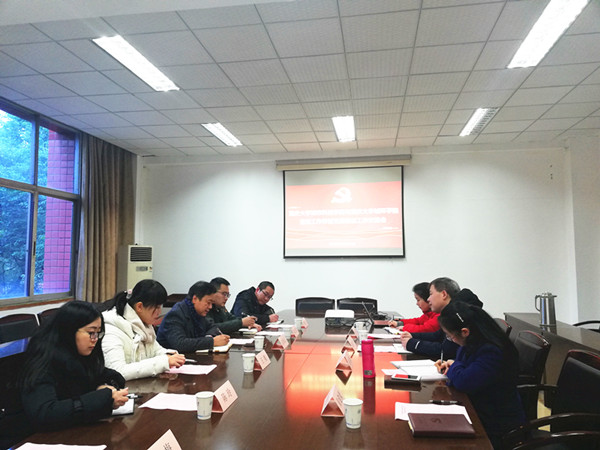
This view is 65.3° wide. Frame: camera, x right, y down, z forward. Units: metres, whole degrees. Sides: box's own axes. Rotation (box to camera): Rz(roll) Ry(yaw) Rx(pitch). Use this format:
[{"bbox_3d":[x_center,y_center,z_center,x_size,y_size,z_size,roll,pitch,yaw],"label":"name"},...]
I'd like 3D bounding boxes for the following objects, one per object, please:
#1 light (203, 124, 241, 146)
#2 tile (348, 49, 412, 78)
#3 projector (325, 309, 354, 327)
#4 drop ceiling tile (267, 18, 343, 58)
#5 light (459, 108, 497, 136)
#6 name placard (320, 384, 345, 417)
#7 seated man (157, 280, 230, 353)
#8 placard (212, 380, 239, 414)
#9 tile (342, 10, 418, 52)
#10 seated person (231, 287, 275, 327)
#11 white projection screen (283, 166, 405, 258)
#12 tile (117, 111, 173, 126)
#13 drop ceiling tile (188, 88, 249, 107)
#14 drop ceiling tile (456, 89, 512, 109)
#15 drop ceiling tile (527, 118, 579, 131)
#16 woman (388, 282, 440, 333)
[{"bbox_3d":[-1.122,-1.338,6.856,0.300,0.080,1.200,-1,-5,9],"label":"light"},{"bbox_3d":[0.752,-1.532,4.444,0.600,0.020,0.600,-1,-5,9],"label":"tile"},{"bbox_3d":[0.408,0.934,4.660,0.290,0.120,0.250,-1,-5,9],"label":"projector"},{"bbox_3d":[0.058,-1.569,3.939,0.600,0.020,0.612,-1,-4,9],"label":"drop ceiling tile"},{"bbox_3d":[2.415,-1.405,6.295,0.300,0.080,1.200,-1,-5,9],"label":"light"},{"bbox_3d":[0.142,0.715,1.927,0.092,0.080,0.200,-1,-4,7],"label":"name placard"},{"bbox_3d":[-0.794,1.058,3.398,0.720,1.220,0.530,-2,-5,16],"label":"seated man"},{"bbox_3d":[-0.337,0.749,2.042,0.081,0.068,0.215,-1,-5,9],"label":"placard"},{"bbox_3d":[0.656,-1.581,3.845,0.600,0.020,0.600,-1,-5,9],"label":"tile"},{"bbox_3d":[-0.544,1.218,5.106,0.680,1.160,0.520,-3,-5,33],"label":"seated person"},{"bbox_3d":[0.702,-0.191,7.658,1.980,1.500,0.040,-1,-4,9],"label":"white projection screen"},{"bbox_3d":[-2.001,-1.373,6.085,0.600,0.020,0.600,-1,-5,9],"label":"tile"},{"bbox_3d":[-0.920,-1.447,5.290,0.600,0.020,0.600,-1,-4,9],"label":"drop ceiling tile"},{"bbox_3d":[2.101,-1.432,5.378,0.600,0.020,0.600,-1,-4,9],"label":"drop ceiling tile"},{"bbox_3d":[3.477,-1.381,6.441,0.600,0.020,0.600,-1,-4,9],"label":"drop ceiling tile"},{"bbox_3d":[1.086,1.101,4.100,0.630,1.200,0.470,-1,-5,9],"label":"woman"}]

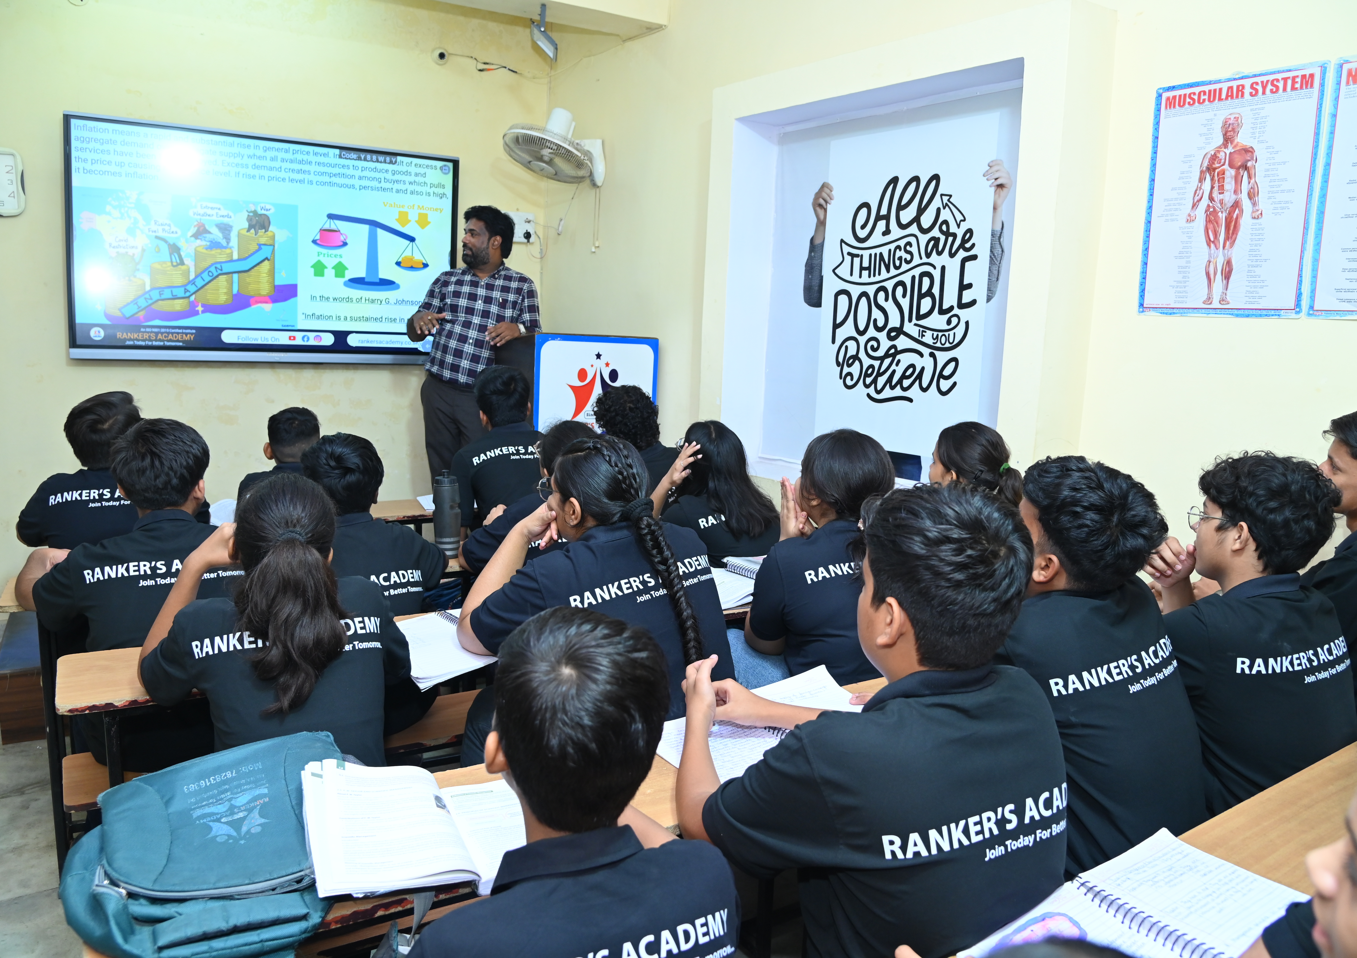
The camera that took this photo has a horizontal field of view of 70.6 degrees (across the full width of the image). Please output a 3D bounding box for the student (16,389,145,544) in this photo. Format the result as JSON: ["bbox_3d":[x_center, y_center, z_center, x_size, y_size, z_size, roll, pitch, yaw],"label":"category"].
[{"bbox_3d":[-1.596,0.342,2.647,0.500,1.210,0.700,-3,10,-34],"label":"student"}]

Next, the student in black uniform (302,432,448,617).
[{"bbox_3d":[-0.779,0.455,2.265,0.480,1.139,0.710,-2,7,-35],"label":"student in black uniform"}]

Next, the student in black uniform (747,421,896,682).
[{"bbox_3d":[0.279,0.471,2.280,0.480,1.192,0.710,-2,7,-38],"label":"student in black uniform"}]

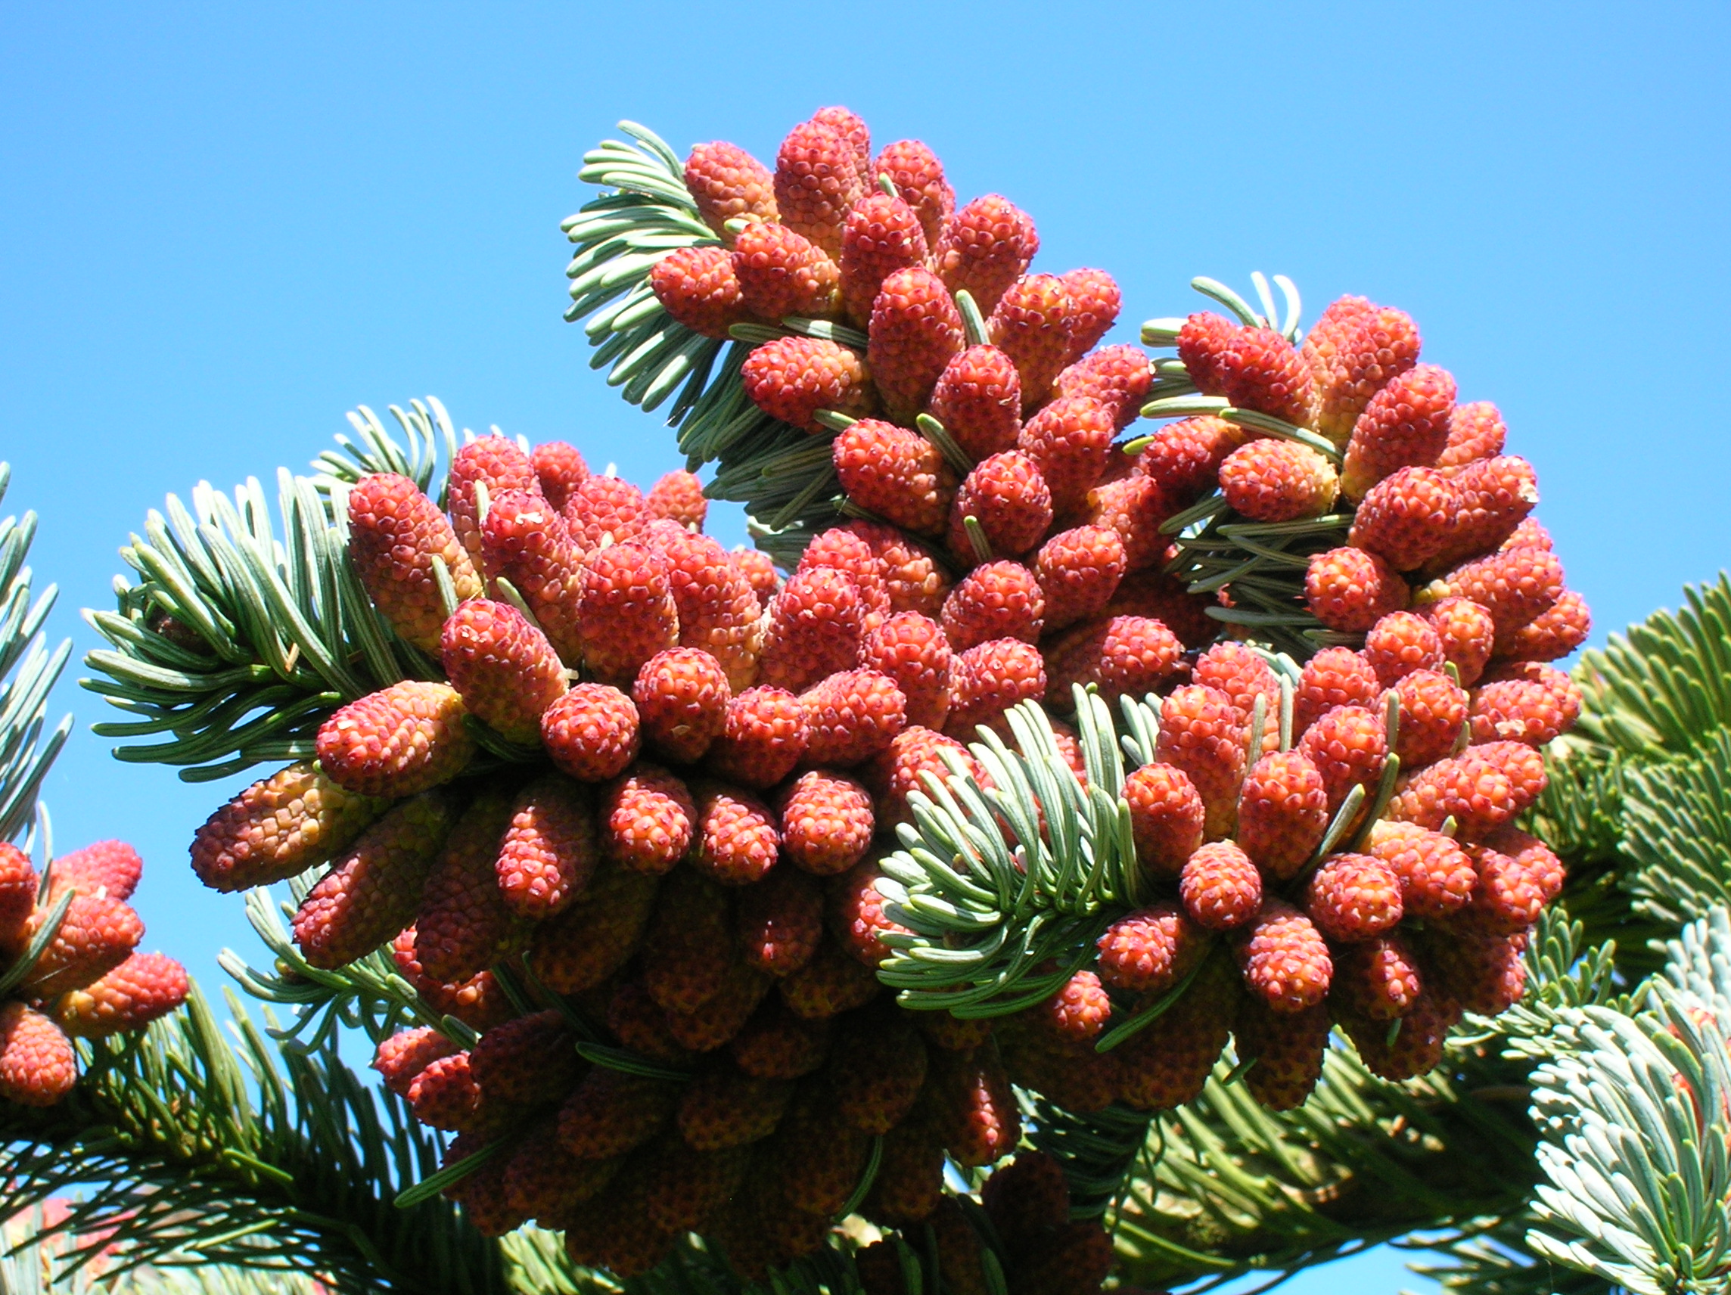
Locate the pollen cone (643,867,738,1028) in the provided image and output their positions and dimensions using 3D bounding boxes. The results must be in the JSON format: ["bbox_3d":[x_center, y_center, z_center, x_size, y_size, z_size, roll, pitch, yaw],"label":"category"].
[{"bbox_3d":[-0.018,0.031,0.405,0.009,0.017,0.009,2,-24,0],"label":"pollen cone"}]

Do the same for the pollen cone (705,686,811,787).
[{"bbox_3d":[-0.013,0.011,0.472,0.011,0.011,0.018,6,-17,-20],"label":"pollen cone"}]

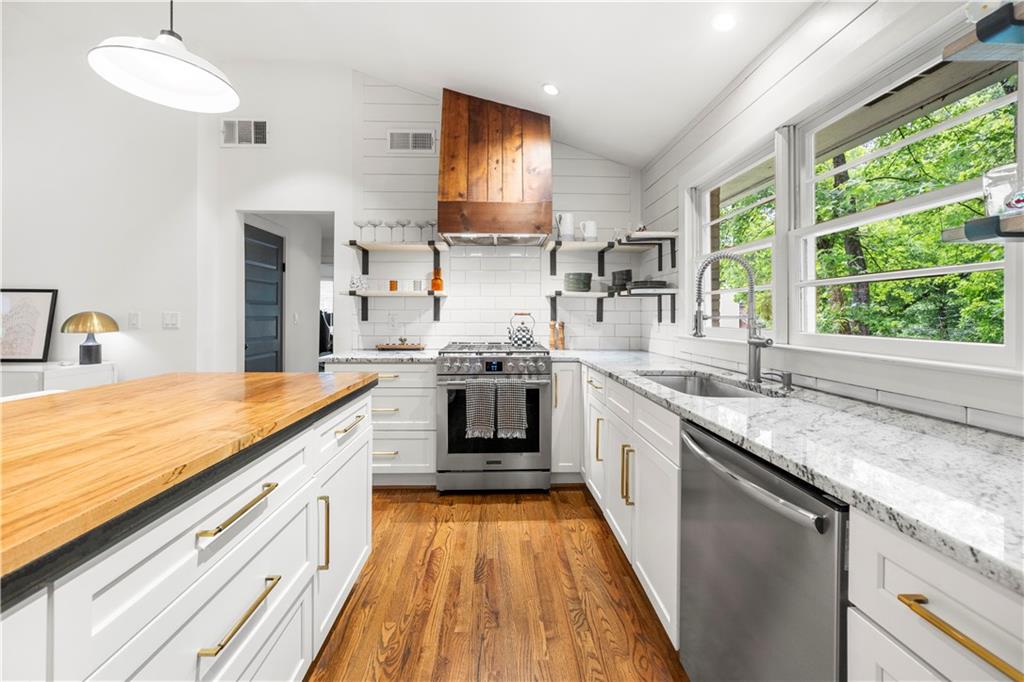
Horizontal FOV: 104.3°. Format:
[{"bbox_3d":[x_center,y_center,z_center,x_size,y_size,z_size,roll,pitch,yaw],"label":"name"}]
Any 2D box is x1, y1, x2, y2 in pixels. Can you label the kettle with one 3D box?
[{"bbox_3d":[0.073,-0.080,3.069,0.210,0.275,0.170,0,2,-3],"label":"kettle"}]

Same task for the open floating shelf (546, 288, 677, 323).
[{"bbox_3d":[0.690,-0.250,3.030,0.830,0.220,0.680,0,3,-2],"label":"open floating shelf"}]

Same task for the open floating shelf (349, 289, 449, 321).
[{"bbox_3d":[-0.886,-0.271,3.112,0.765,0.235,0.270,0,2,-3],"label":"open floating shelf"}]

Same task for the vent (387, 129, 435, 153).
[{"bbox_3d":[-0.830,-1.655,3.290,0.400,0.200,0.030,0,3,-2],"label":"vent"}]

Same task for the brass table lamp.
[{"bbox_3d":[-3.030,-0.020,2.870,0.300,0.380,0.300,0,3,-2],"label":"brass table lamp"}]

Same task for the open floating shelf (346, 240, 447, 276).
[{"bbox_3d":[-0.886,-0.642,3.112,0.765,0.237,0.270,0,2,-3],"label":"open floating shelf"}]

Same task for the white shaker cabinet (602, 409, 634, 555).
[{"bbox_3d":[0.790,0.655,1.890,0.580,0.580,0.440,0,3,-2],"label":"white shaker cabinet"}]

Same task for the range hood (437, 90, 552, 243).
[{"bbox_3d":[-0.128,-1.385,3.060,0.810,1.220,0.540,0,3,-2],"label":"range hood"}]

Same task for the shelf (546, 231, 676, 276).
[{"bbox_3d":[0.688,-0.629,2.976,0.795,0.235,0.680,0,2,-3],"label":"shelf"}]

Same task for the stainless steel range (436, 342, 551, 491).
[{"bbox_3d":[-0.132,0.525,2.970,0.760,0.930,0.710,0,3,-2],"label":"stainless steel range"}]

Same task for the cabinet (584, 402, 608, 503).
[{"bbox_3d":[0.785,0.627,2.357,0.580,0.620,0.390,0,2,-3],"label":"cabinet"}]

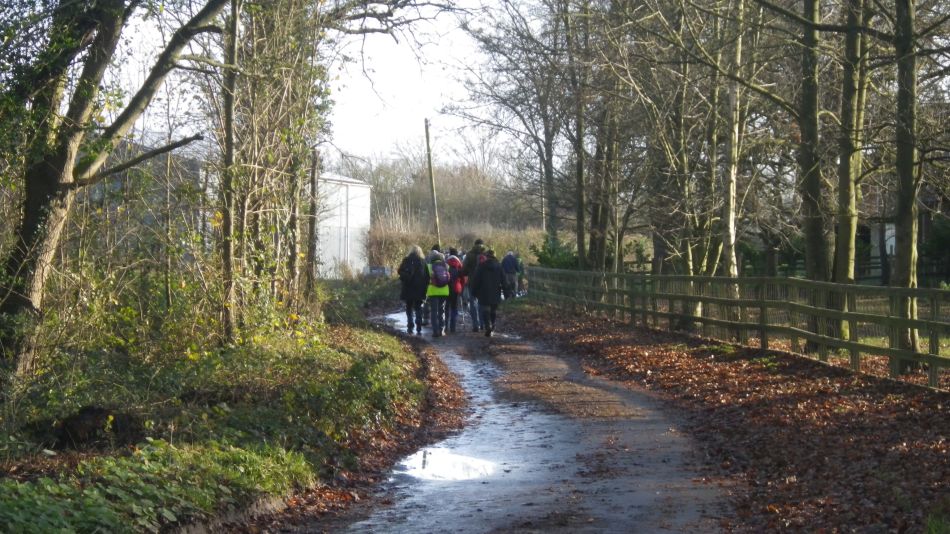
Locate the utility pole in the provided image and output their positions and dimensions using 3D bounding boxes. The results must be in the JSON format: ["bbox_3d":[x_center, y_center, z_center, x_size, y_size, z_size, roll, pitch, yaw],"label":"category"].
[{"bbox_3d":[-1.821,-2.802,107.000,0.220,7.800,0.220,-6,0,0],"label":"utility pole"}]

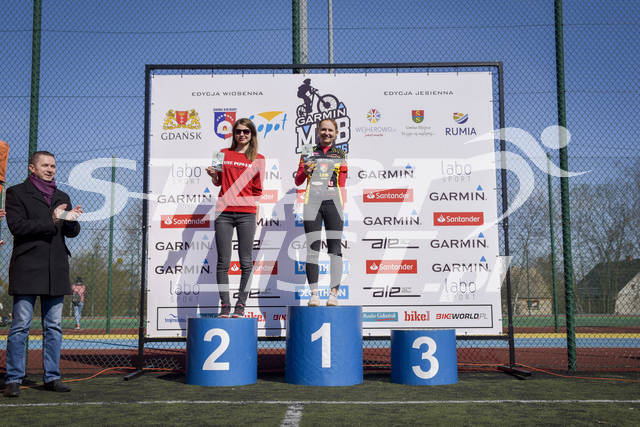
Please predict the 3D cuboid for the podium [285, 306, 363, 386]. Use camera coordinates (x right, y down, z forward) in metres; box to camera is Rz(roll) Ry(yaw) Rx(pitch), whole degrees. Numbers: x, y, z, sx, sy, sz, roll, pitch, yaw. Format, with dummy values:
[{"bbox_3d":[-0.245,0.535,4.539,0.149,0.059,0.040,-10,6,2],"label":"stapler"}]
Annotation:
[{"bbox_3d":[0.038,1.126,6.733,0.665,0.651,0.665,-1,-7,4],"label":"podium"}]

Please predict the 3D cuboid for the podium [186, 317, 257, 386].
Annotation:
[{"bbox_3d":[-0.841,1.181,6.749,0.604,0.552,0.604,0,-7,2],"label":"podium"}]

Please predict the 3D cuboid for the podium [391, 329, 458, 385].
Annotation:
[{"bbox_3d":[0.900,1.230,6.764,0.571,0.446,0.571,-1,-7,6],"label":"podium"}]

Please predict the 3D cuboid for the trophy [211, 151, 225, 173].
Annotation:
[{"bbox_3d":[-0.849,-0.429,6.520,0.095,0.175,0.050,-1,-7,5],"label":"trophy"}]

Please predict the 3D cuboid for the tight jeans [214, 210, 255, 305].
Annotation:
[{"bbox_3d":[-0.718,0.377,6.650,0.340,0.830,0.260,-1,-7,4],"label":"tight jeans"}]

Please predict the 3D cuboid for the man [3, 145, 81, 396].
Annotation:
[{"bbox_3d":[-2.136,0.441,6.003,0.480,1.820,0.550,-6,-9,38],"label":"man"}]

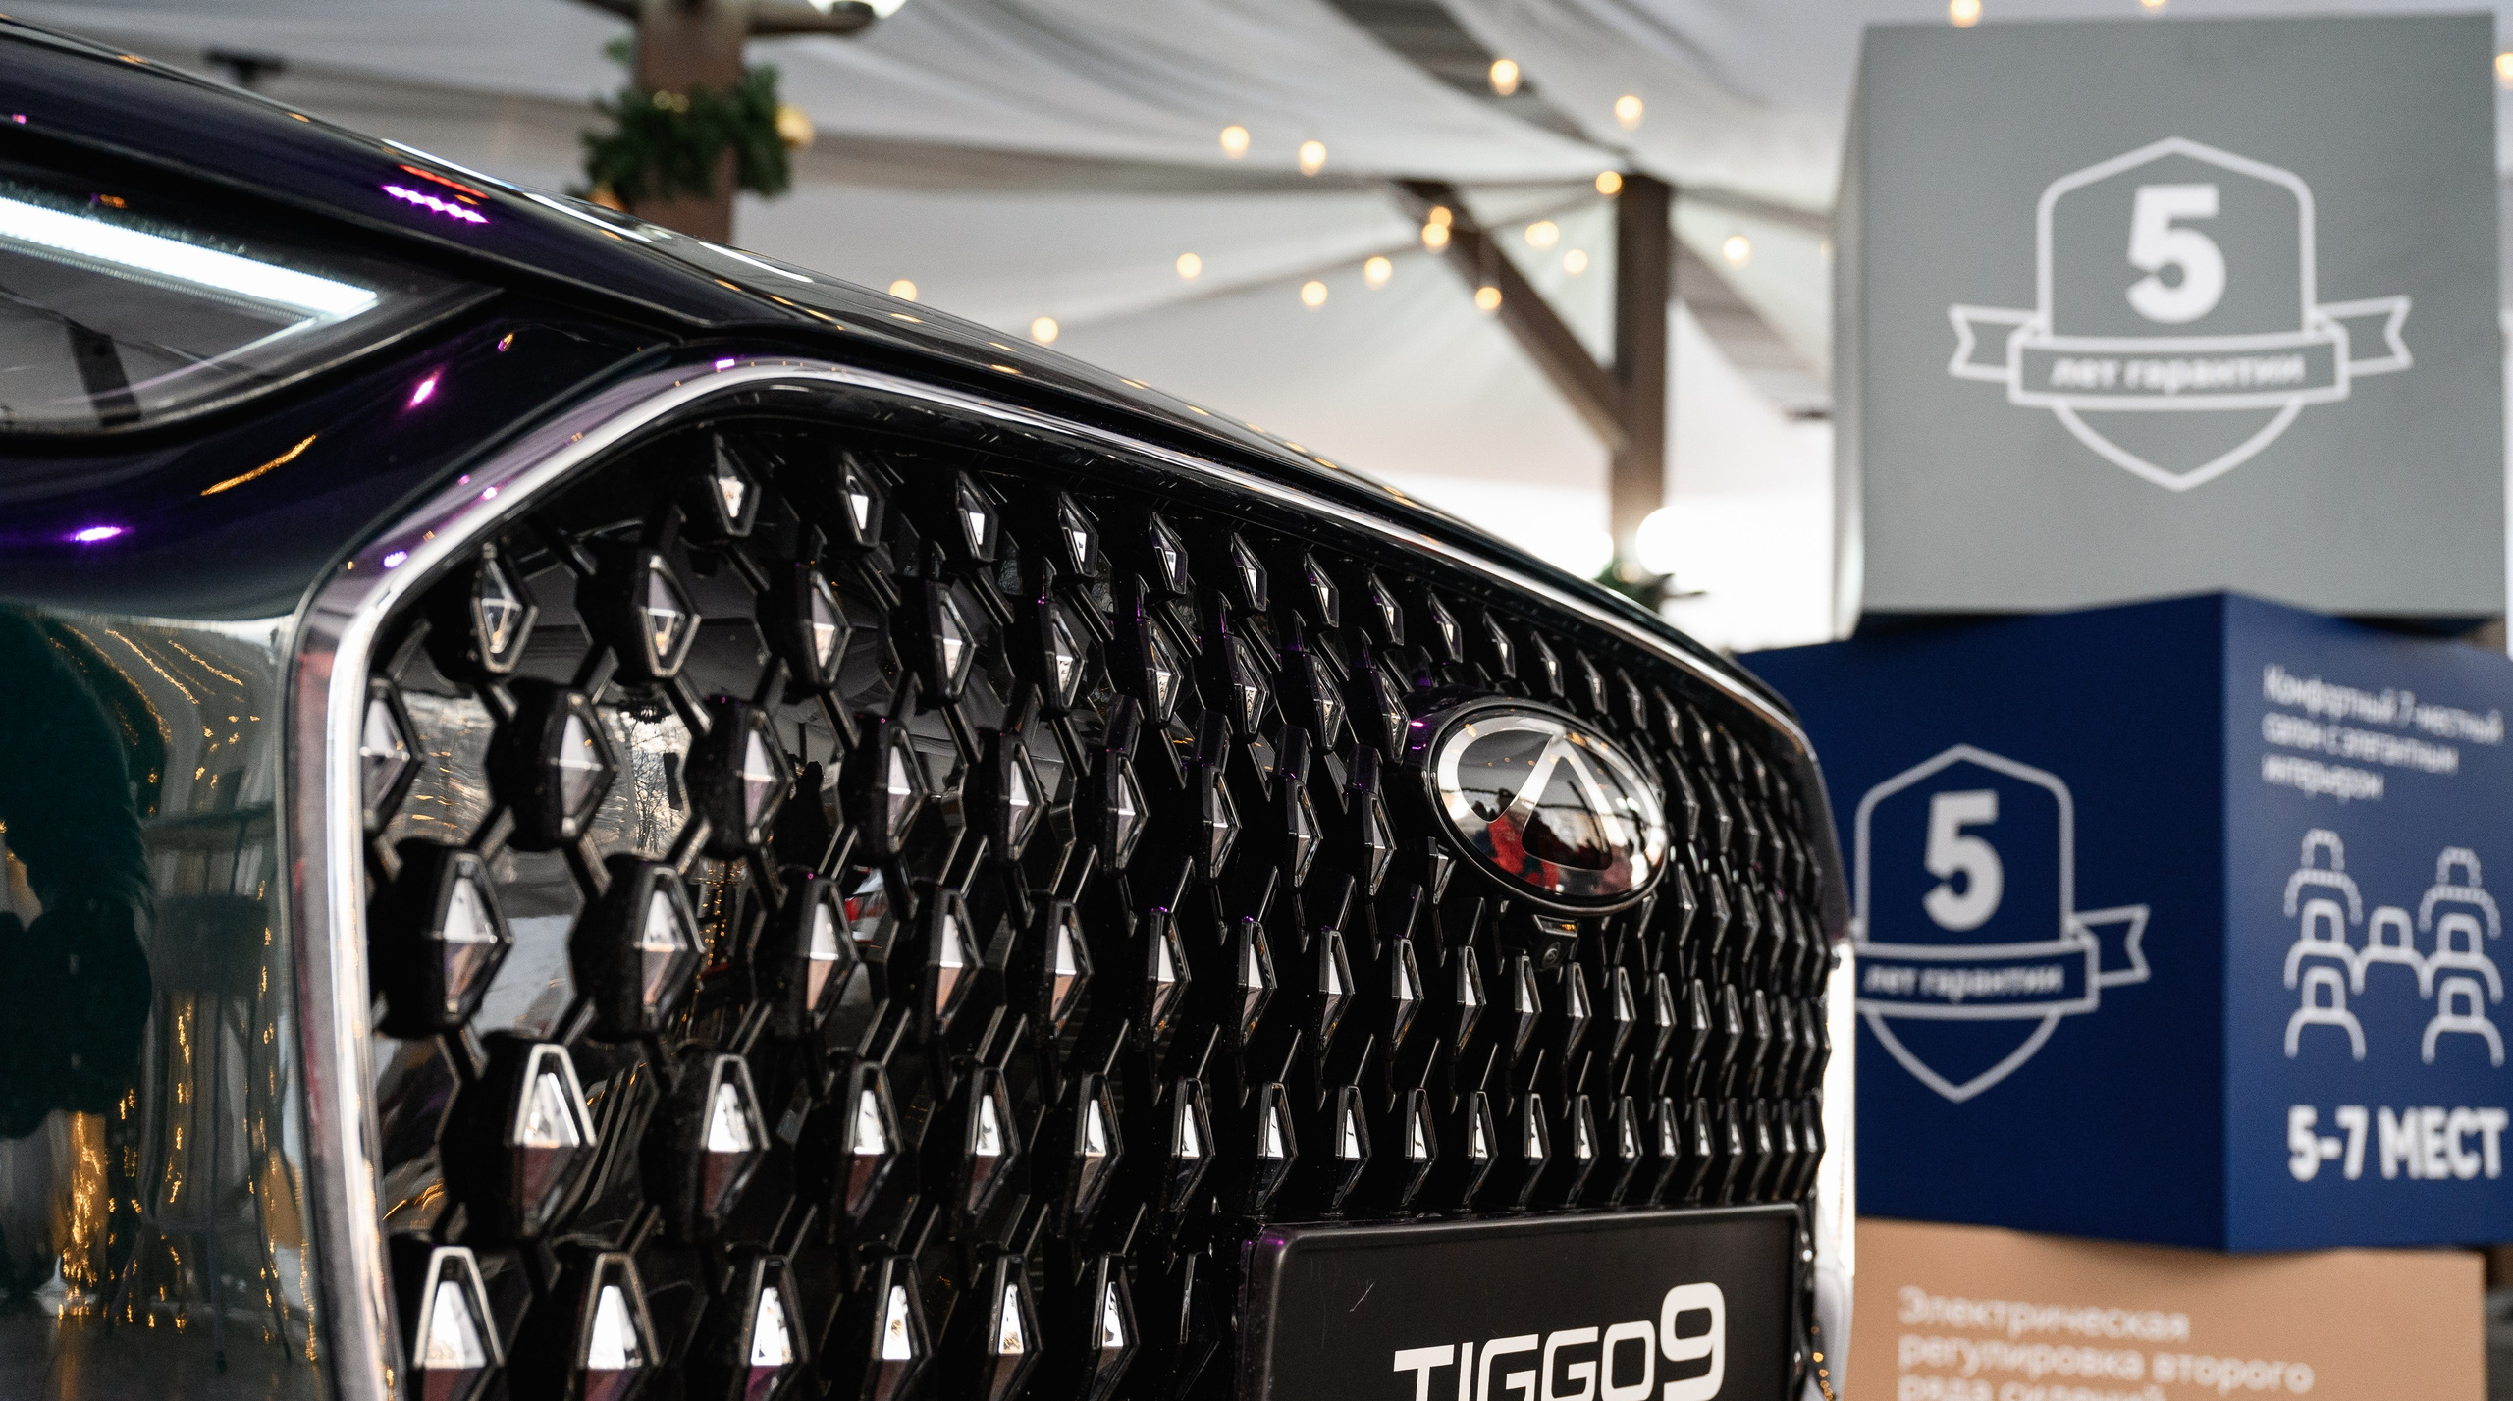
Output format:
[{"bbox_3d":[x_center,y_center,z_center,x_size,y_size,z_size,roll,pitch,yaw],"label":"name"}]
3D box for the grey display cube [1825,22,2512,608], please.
[{"bbox_3d":[0.804,-0.287,2.326,0.505,0.505,0.505,1,-7,10],"label":"grey display cube"}]

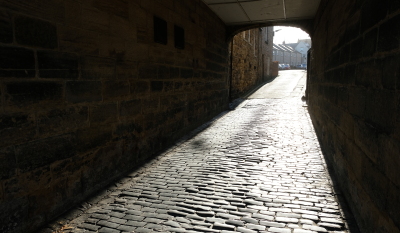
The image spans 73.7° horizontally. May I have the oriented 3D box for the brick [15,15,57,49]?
[{"bbox_3d":[-1.702,-0.824,2.675,0.200,0.279,0.474,2,8,19],"label":"brick"}]

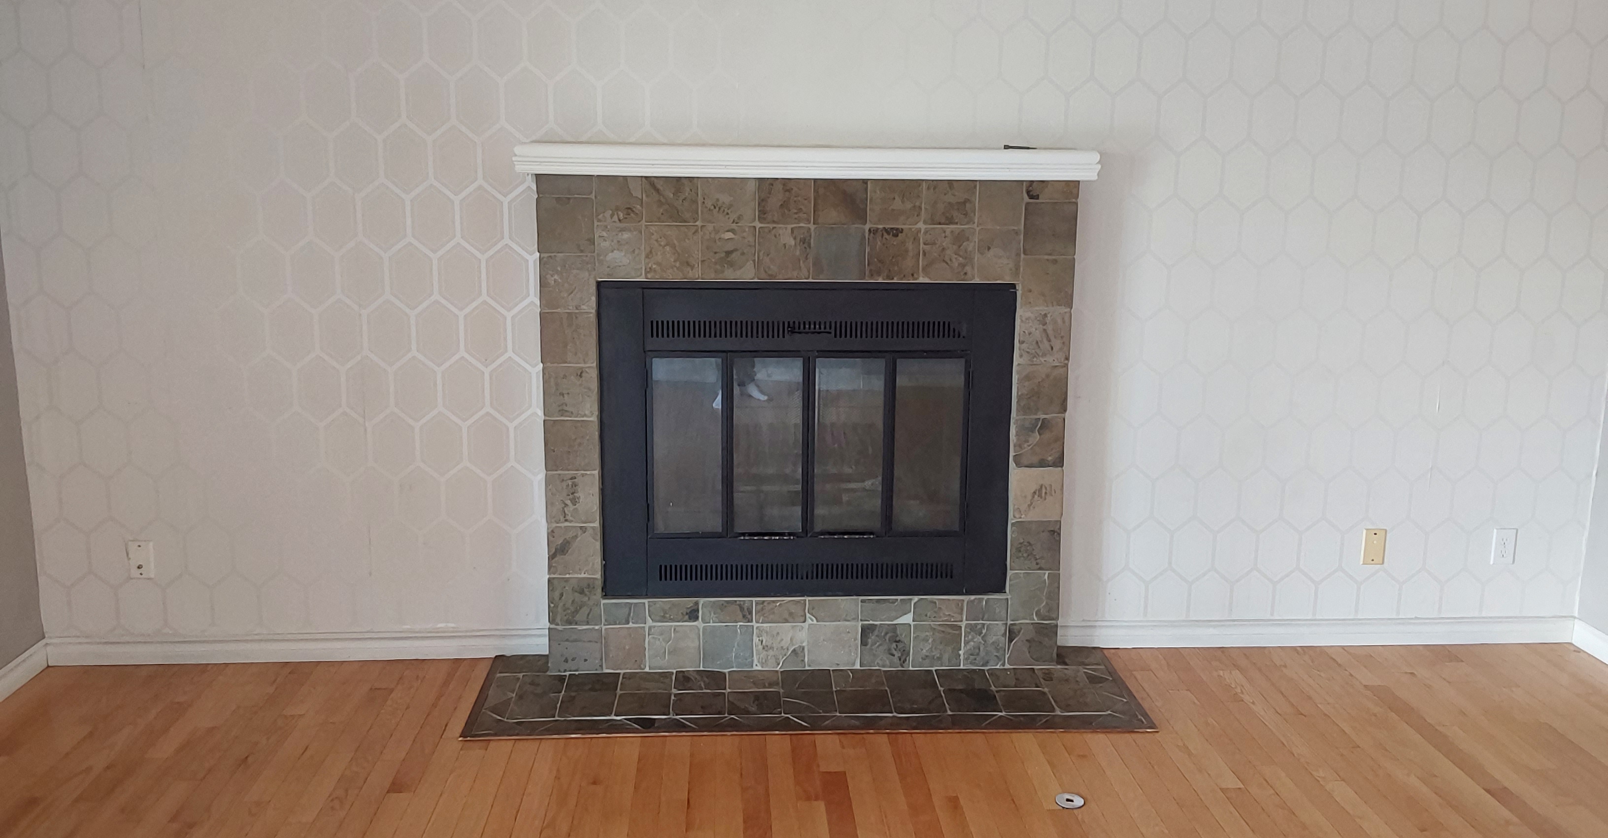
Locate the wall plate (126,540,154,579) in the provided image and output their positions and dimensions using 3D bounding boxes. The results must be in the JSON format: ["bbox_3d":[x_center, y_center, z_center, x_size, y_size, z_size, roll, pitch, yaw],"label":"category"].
[{"bbox_3d":[-1.937,0.414,3.799,0.072,0.116,0.006,0,11,-3],"label":"wall plate"}]

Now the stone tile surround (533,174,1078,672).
[{"bbox_3d":[0.009,0.025,3.760,1.487,1.422,0.159,0,11,-3],"label":"stone tile surround"}]

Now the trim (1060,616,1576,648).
[{"bbox_3d":[1.585,0.668,4.058,1.691,0.089,0.014,0,11,-3],"label":"trim"}]

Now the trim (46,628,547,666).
[{"bbox_3d":[-1.484,0.675,3.874,1.483,0.089,0.014,0,11,-3],"label":"trim"}]

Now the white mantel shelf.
[{"bbox_3d":[0.012,-0.706,3.578,1.570,0.076,0.229,0,11,-3],"label":"white mantel shelf"}]

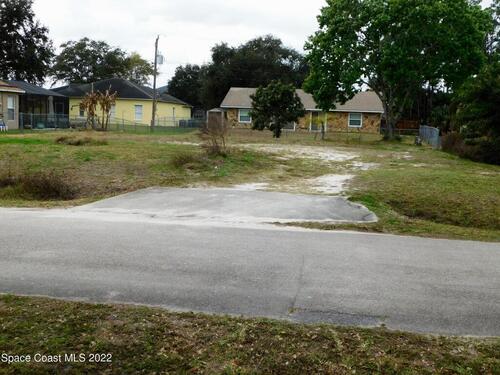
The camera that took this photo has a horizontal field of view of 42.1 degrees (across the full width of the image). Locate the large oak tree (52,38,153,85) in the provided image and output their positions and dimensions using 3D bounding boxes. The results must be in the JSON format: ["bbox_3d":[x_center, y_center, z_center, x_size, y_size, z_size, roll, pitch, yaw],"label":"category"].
[{"bbox_3d":[-20.300,-14.644,89.057,13.800,11.600,12.500,2,6,0],"label":"large oak tree"}]

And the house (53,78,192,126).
[{"bbox_3d":[-13.301,-8.785,67.106,11.500,4.800,15.000,3,6,7],"label":"house"}]

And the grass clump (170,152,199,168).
[{"bbox_3d":[-1.985,-0.818,19.700,0.850,0.480,0.750,2,6,0],"label":"grass clump"}]

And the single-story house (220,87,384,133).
[{"bbox_3d":[6.198,-8.411,71.195,16.900,4.700,9.800,3,6,11],"label":"single-story house"}]

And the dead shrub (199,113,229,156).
[{"bbox_3d":[-1.480,-2.315,27.913,1.350,1.850,1.250,2,6,0],"label":"dead shrub"}]

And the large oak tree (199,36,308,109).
[{"bbox_3d":[0.615,-14.709,90.987,15.300,12.800,13.500,2,6,0],"label":"large oak tree"}]

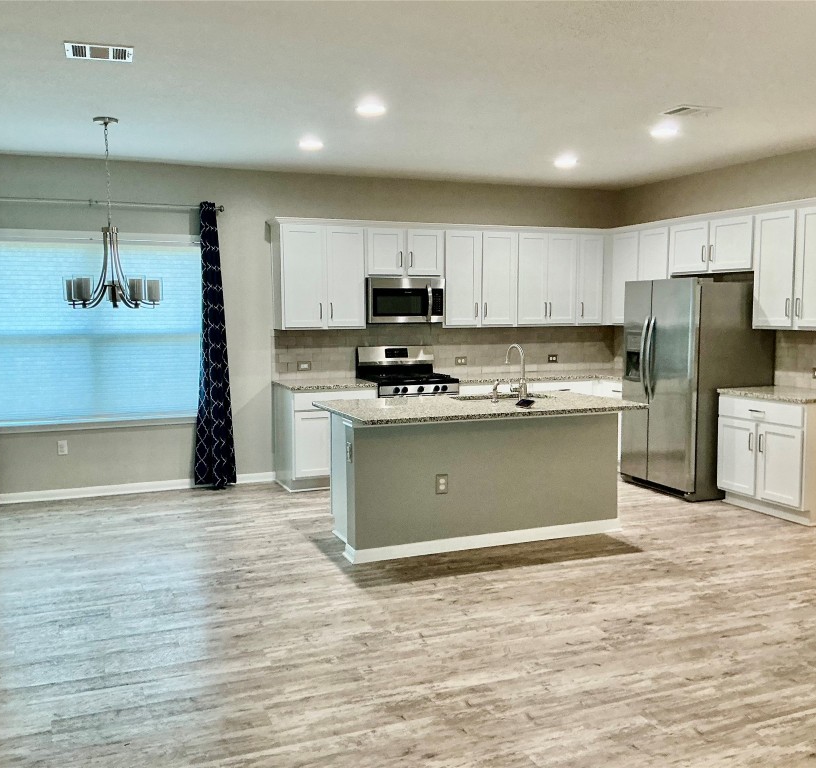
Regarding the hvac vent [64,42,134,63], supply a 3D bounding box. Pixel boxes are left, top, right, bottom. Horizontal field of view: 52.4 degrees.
[{"bbox_3d":[-1.458,-1.568,3.918,0.307,0.025,0.225,-2,5,-22],"label":"hvac vent"}]

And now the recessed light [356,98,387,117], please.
[{"bbox_3d":[-0.225,-1.663,5.048,0.180,0.020,0.180,-2,5,-22],"label":"recessed light"}]

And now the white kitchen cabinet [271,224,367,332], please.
[{"bbox_3d":[-0.774,-0.945,7.290,0.755,0.917,0.325,-2,5,-22],"label":"white kitchen cabinet"}]

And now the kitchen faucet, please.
[{"bbox_3d":[0.771,-0.085,5.939,0.100,0.390,0.230,-2,5,-22],"label":"kitchen faucet"}]

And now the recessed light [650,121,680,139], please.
[{"bbox_3d":[1.761,-1.733,5.663,0.180,0.030,0.180,-2,5,-22],"label":"recessed light"}]

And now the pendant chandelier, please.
[{"bbox_3d":[-1.919,-1.097,5.323,0.630,1.178,0.630,-2,5,-22],"label":"pendant chandelier"}]

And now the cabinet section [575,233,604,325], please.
[{"bbox_3d":[1.768,-1.052,8.430,0.320,0.903,0.335,-3,6,-22],"label":"cabinet section"}]

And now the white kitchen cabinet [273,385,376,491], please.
[{"bbox_3d":[-0.733,0.447,7.409,0.772,0.907,0.645,-2,5,-22],"label":"white kitchen cabinet"}]

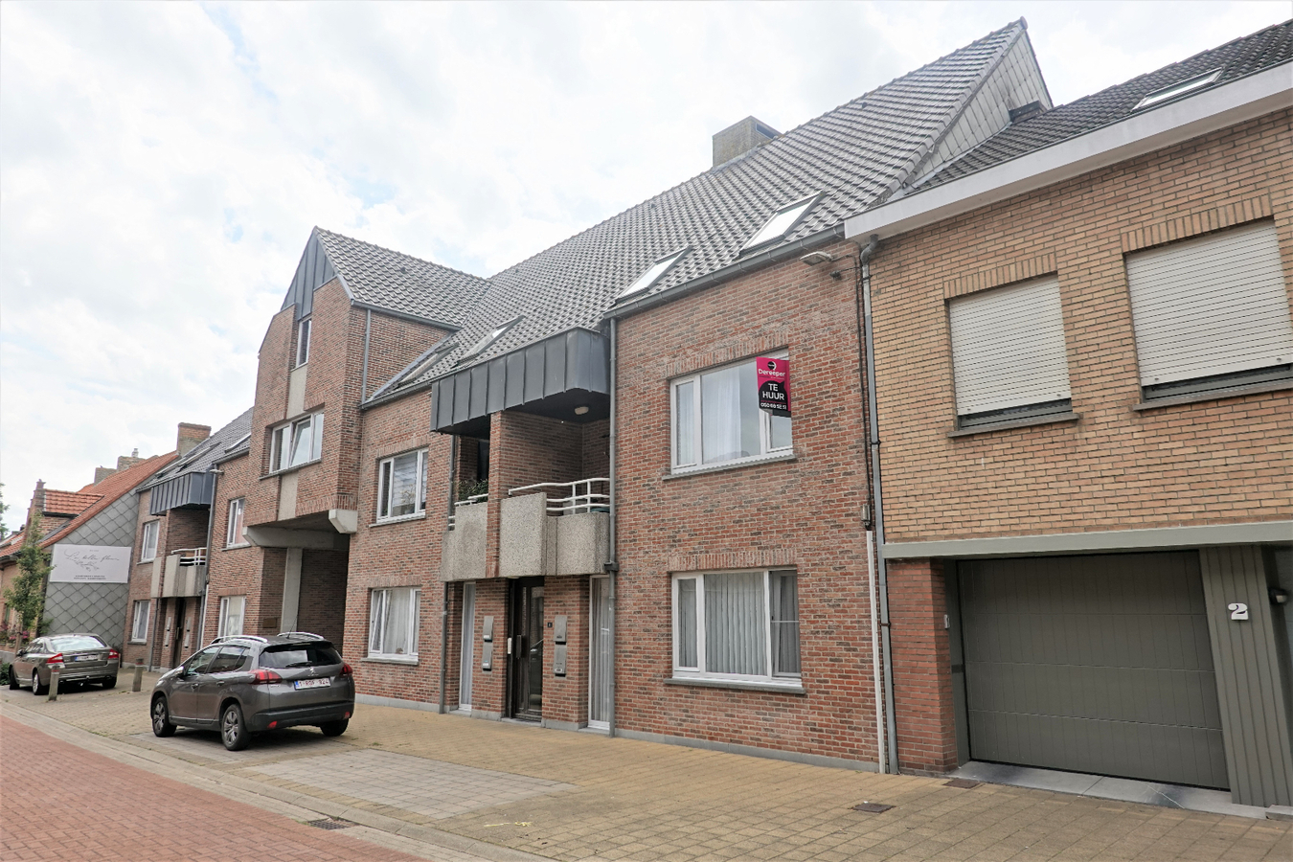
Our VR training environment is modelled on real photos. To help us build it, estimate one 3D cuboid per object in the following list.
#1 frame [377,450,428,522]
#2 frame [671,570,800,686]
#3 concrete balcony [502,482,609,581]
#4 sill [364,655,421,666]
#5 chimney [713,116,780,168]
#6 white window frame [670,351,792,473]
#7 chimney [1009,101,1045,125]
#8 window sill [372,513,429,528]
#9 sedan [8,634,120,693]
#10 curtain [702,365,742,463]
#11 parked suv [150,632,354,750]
[{"bbox_3d":[-5.116,1.195,18.258,0.080,1.426,2.203,11,-17,-44],"label":"frame"},{"bbox_3d":[1.183,2.594,11.499,0.080,1.461,2.243,11,-17,-44],"label":"frame"},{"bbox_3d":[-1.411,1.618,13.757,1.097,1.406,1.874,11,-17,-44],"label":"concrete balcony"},{"bbox_3d":[-5.173,4.667,17.466,0.160,0.060,2.293,11,-17,-44],"label":"sill"},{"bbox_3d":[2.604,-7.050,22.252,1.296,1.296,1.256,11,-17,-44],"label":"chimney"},{"bbox_3d":[1.184,-0.203,12.066,0.080,1.446,2.223,11,-17,-44],"label":"white window frame"},{"bbox_3d":[6.950,-5.692,15.639,0.449,0.399,0.528,11,-17,-44],"label":"chimney"},{"bbox_3d":[-5.206,1.914,18.060,0.160,0.060,2.333,11,-17,-44],"label":"window sill"},{"bbox_3d":[-16.339,6.500,24.209,4.850,1.480,1.880,-12,-16,43],"label":"sedan"},{"bbox_3d":[1.090,-0.217,12.412,0.100,1.396,0.738,11,-17,-44],"label":"curtain"},{"bbox_3d":[-6.290,4.040,13.712,4.160,1.550,1.770,-11,-16,40],"label":"parked suv"}]

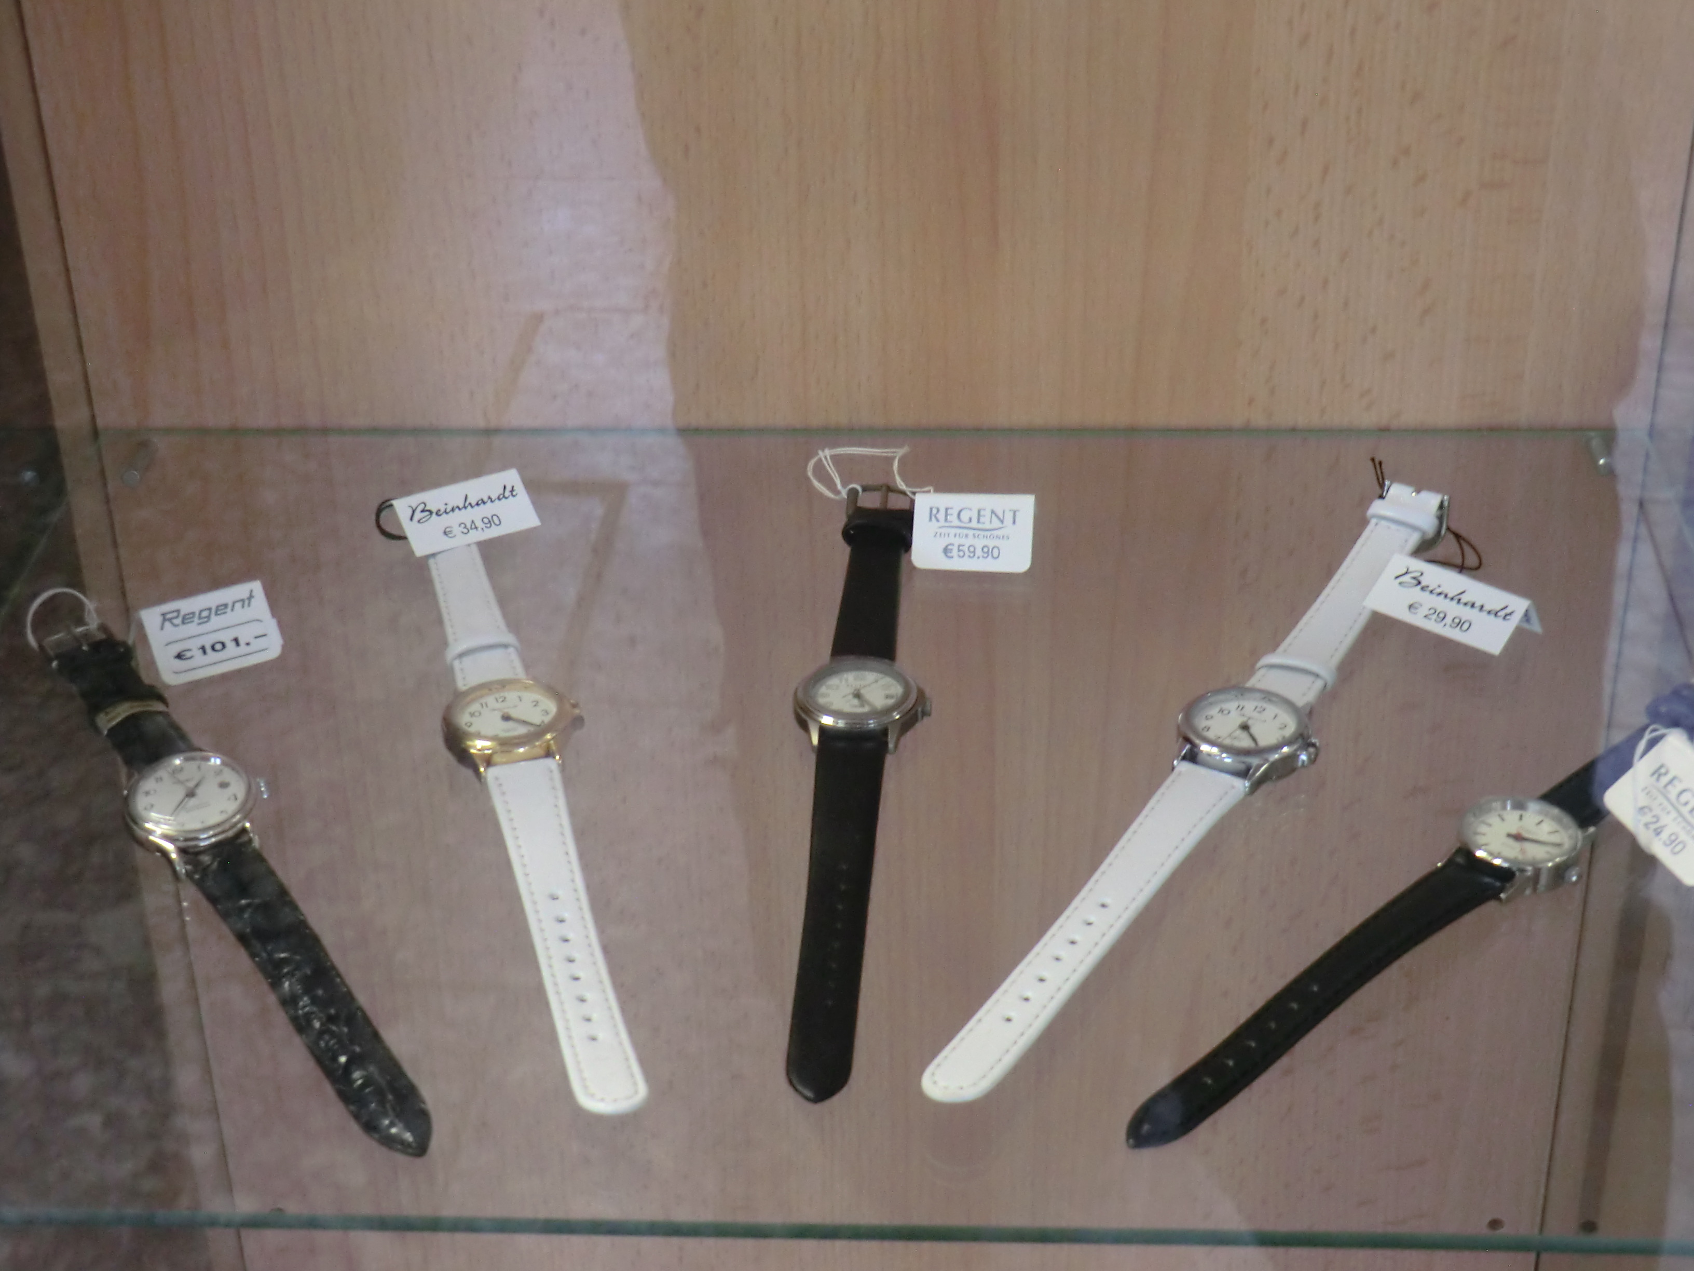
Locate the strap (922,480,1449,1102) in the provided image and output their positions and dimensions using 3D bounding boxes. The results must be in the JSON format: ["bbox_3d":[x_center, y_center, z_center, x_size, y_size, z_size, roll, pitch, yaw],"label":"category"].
[{"bbox_3d":[0.072,0.021,0.519,0.020,0.014,0.222,15,34,26],"label":"strap"}]

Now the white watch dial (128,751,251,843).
[{"bbox_3d":[-0.132,0.033,0.543,0.024,0.002,0.024,-16,33,-24],"label":"white watch dial"}]

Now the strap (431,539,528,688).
[{"bbox_3d":[-0.081,-0.008,0.581,0.015,0.010,0.079,-8,30,-11],"label":"strap"}]

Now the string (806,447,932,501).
[{"bbox_3d":[0.005,-0.038,0.629,0.028,0.008,0.019,-1,30,0],"label":"string"}]

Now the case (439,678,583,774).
[{"bbox_3d":[-0.066,0.018,0.536,0.029,0.009,0.029,-9,31,-13],"label":"case"}]

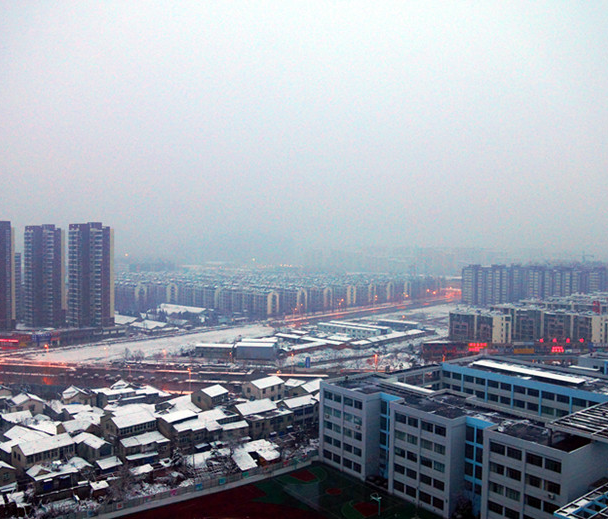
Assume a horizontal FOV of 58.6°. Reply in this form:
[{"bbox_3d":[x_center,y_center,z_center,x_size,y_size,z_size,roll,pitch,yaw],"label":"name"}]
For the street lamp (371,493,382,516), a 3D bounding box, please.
[{"bbox_3d":[15.090,51.590,114.020,1.800,4.050,2.300,-1,2,-39],"label":"street lamp"}]

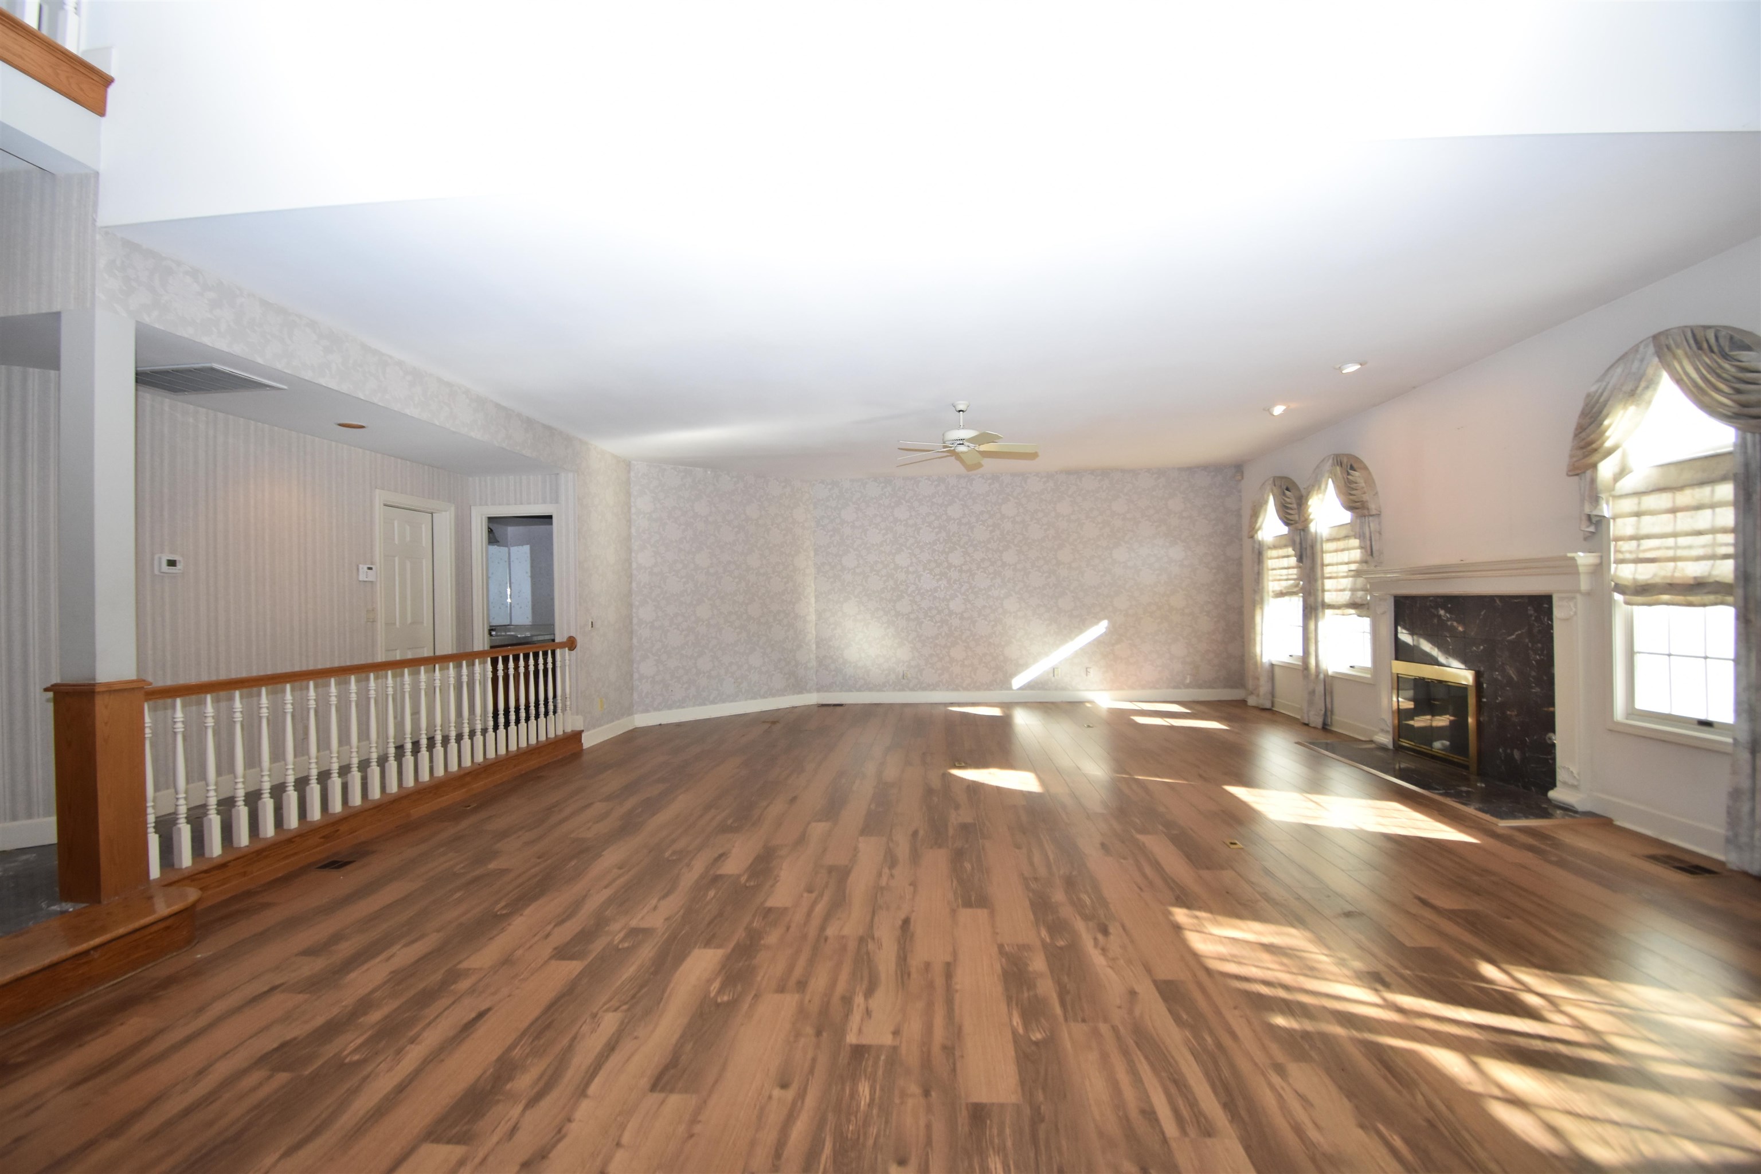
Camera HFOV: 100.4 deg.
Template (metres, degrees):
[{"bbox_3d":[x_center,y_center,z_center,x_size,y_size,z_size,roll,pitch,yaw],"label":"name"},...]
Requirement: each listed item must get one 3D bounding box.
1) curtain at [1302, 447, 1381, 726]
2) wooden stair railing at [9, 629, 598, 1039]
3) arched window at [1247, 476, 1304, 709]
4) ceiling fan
[{"bbox_3d":[4.370,0.079,7.020,0.200,2.640,1.440,-1,-1,5],"label":"curtain"},{"bbox_3d":[-3.005,0.994,4.698,0.620,1.060,4.450,-1,-1,5],"label":"wooden stair railing"},{"bbox_3d":[4.533,0.113,8.425,0.190,2.670,1.110,-1,-1,5],"label":"arched window"},{"bbox_3d":[0.668,-1.313,5.992,1.214,0.410,1.214,-1,-1,5],"label":"ceiling fan"}]

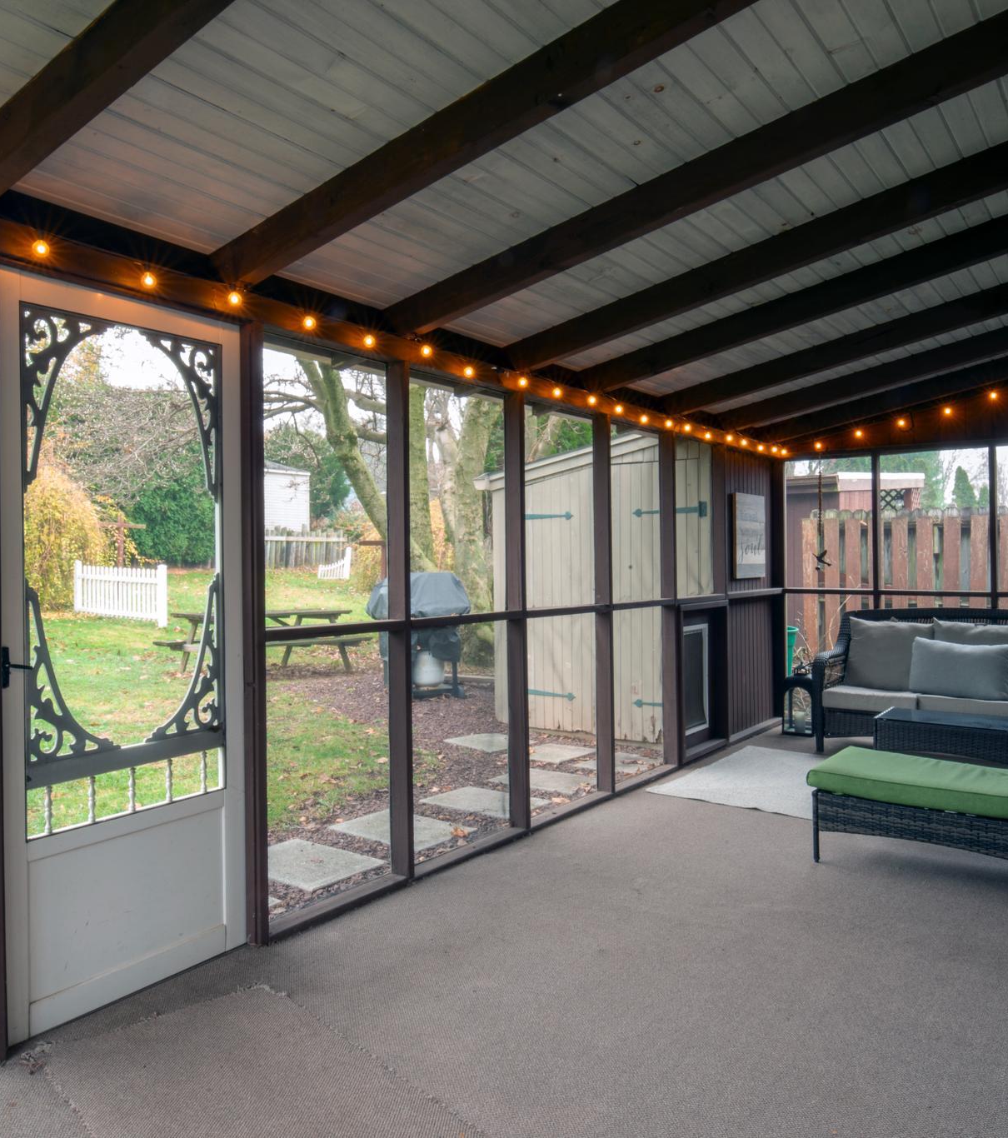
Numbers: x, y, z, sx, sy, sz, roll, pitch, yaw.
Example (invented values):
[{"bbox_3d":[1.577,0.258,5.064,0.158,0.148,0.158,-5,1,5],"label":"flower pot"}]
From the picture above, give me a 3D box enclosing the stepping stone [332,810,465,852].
[{"bbox_3d":[-0.521,1.352,4.600,0.632,0.050,0.442,0,0,36],"label":"stepping stone"}]

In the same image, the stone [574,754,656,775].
[{"bbox_3d":[0.788,1.346,6.133,0.418,0.050,0.473,0,0,36],"label":"stone"}]

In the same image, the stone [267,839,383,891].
[{"bbox_3d":[-0.910,1.357,4.080,0.610,0.050,0.442,0,0,36],"label":"stone"}]

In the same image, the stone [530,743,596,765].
[{"bbox_3d":[0.347,1.348,6.470,0.429,0.050,0.547,0,0,36],"label":"stone"}]

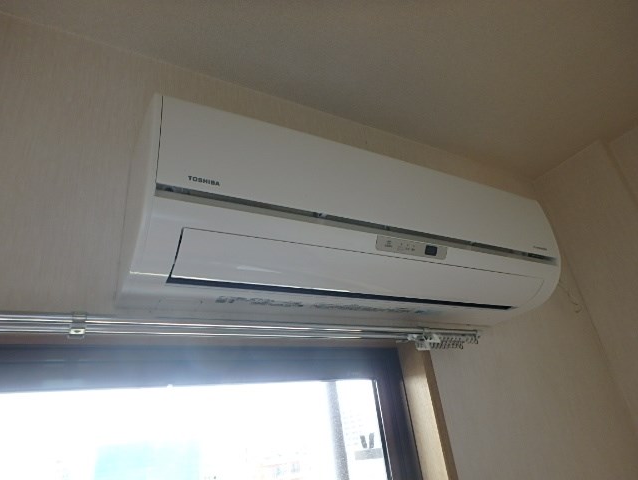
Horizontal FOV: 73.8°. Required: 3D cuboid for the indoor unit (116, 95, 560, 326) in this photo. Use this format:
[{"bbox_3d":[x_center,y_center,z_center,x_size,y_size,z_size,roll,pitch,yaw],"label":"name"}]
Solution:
[{"bbox_3d":[0.095,-0.016,0.766,0.790,0.261,0.216,9,-30,-29],"label":"indoor unit"}]

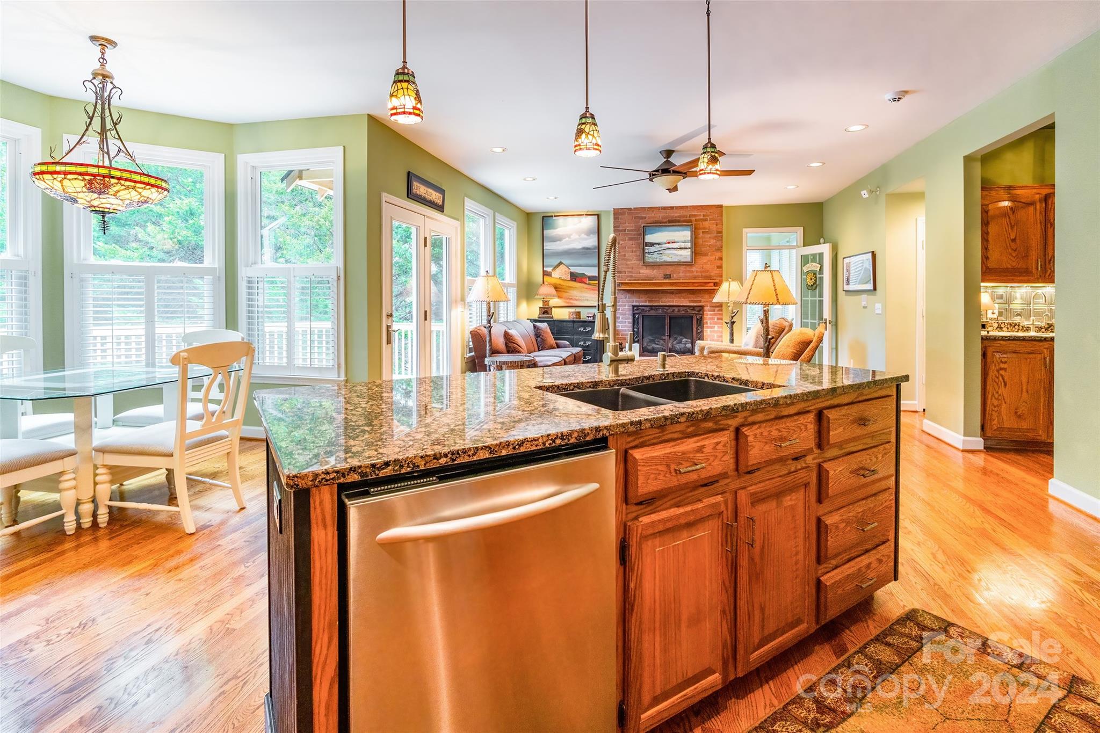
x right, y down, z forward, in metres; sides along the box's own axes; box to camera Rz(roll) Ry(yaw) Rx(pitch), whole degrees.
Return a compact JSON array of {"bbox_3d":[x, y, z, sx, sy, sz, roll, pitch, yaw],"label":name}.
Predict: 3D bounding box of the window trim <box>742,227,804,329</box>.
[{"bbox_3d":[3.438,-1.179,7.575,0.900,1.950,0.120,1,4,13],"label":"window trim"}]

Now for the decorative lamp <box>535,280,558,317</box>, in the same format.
[{"bbox_3d":[-0.048,-1.077,8.062,0.390,0.600,0.390,1,4,13],"label":"decorative lamp"}]

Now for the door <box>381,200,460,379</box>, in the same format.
[{"bbox_3d":[-1.250,-0.499,4.894,0.120,2.140,1.630,1,4,13],"label":"door"}]

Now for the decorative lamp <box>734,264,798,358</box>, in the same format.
[{"bbox_3d":[1.601,-0.017,3.620,0.470,1.480,0.470,0,5,0],"label":"decorative lamp"}]

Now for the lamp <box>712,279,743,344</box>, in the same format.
[{"bbox_3d":[2.308,-0.395,6.250,0.460,1.450,0.460,0,5,0],"label":"lamp"}]

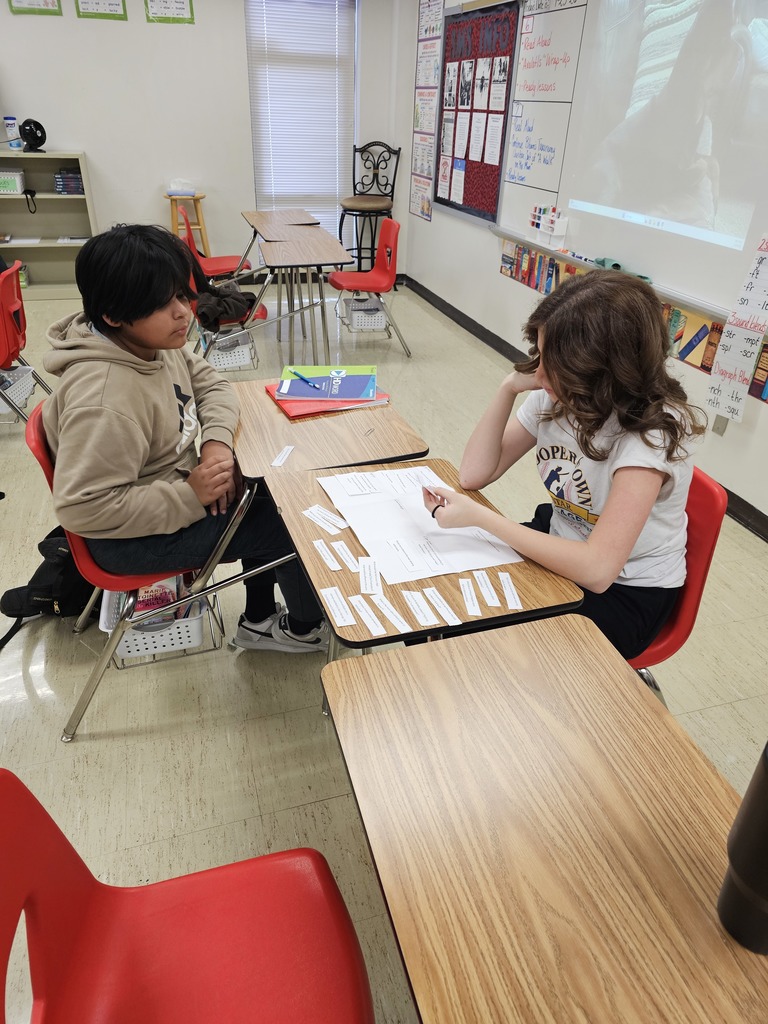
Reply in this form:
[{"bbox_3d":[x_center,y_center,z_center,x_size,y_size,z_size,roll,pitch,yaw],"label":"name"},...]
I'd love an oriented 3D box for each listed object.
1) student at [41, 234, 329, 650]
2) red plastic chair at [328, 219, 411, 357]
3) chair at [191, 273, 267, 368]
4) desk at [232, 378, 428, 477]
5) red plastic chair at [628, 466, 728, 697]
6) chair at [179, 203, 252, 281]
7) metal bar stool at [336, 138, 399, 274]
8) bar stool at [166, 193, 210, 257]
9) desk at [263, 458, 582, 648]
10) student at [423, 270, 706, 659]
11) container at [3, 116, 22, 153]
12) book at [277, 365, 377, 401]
[{"bbox_3d":[-0.481,-0.068,1.752,0.701,1.250,0.473,-3,31,-9],"label":"student"},{"bbox_3d":[-0.125,-1.500,4.559,0.540,0.830,0.480,-8,32,-16],"label":"red plastic chair"},{"bbox_3d":[-0.930,-1.100,3.843,0.540,0.830,0.480,-8,32,-16],"label":"chair"},{"bbox_3d":[-0.215,0.057,2.079,0.465,0.755,0.610,-9,33,-18],"label":"desk"},{"bbox_3d":[0.487,0.253,1.691,0.540,0.830,0.480,-8,32,-16],"label":"red plastic chair"},{"bbox_3d":[-1.234,-1.801,5.015,0.530,0.820,0.480,-8,33,-16],"label":"chair"},{"bbox_3d":[-0.119,-2.518,5.887,0.460,1.210,0.500,8,32,9],"label":"metal bar stool"},{"bbox_3d":[-1.636,-2.256,5.764,0.390,0.780,0.390,-8,32,-16],"label":"bar stool"},{"bbox_3d":[0.030,0.356,1.612,0.460,0.745,0.610,-9,33,-18],"label":"desk"},{"bbox_3d":[0.377,0.126,1.497,0.562,1.240,0.481,-19,37,-31],"label":"student"},{"bbox_3d":[-2.750,-2.807,5.049,0.088,0.210,0.088,-12,34,-23],"label":"container"},{"bbox_3d":[-0.165,-0.383,2.025,0.279,0.016,0.216,2,35,0],"label":"book"}]

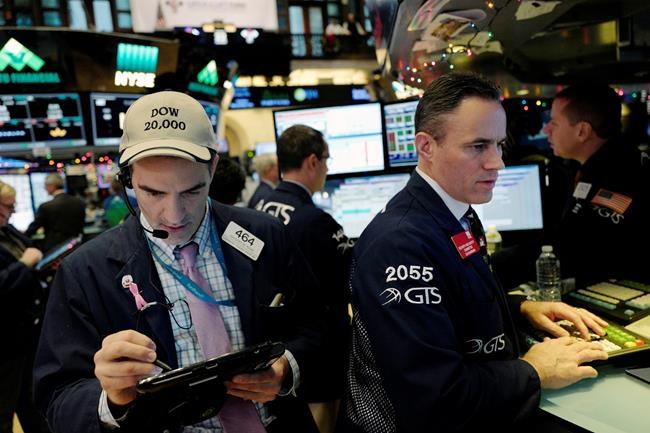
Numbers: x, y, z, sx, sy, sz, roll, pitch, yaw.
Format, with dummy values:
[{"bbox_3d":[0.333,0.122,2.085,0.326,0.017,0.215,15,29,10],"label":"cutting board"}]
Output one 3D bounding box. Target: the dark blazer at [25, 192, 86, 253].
[{"bbox_3d":[-2.763,0.134,5.200,0.420,0.760,0.560,-1,5,28],"label":"dark blazer"}]

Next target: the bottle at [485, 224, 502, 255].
[{"bbox_3d":[0.588,0.135,1.758,0.066,0.205,0.066,-4,4,0],"label":"bottle"}]

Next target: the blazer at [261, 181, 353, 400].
[{"bbox_3d":[-0.059,0.264,1.800,0.570,0.780,0.400,0,6,41],"label":"blazer"}]

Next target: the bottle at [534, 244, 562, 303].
[{"bbox_3d":[0.597,0.176,1.347,0.065,0.200,0.065,-4,4,0],"label":"bottle"}]

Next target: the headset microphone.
[{"bbox_3d":[-0.338,-0.026,0.940,0.100,0.130,0.135,-6,25,-25],"label":"headset microphone"}]

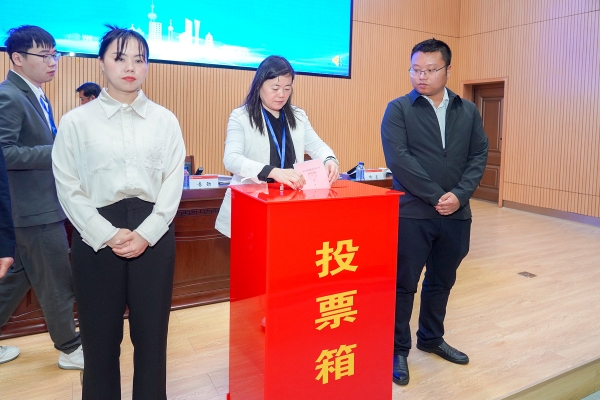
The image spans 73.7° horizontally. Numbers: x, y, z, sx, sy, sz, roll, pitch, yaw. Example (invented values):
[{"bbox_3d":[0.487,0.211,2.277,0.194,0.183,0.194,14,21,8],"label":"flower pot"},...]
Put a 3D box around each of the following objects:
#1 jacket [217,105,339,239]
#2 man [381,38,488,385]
[{"bbox_3d":[-0.145,-0.150,2.050,0.550,0.690,0.400,-1,7,-22],"label":"jacket"},{"bbox_3d":[0.685,0.055,2.070,0.540,1.720,0.370,1,6,0],"label":"man"}]

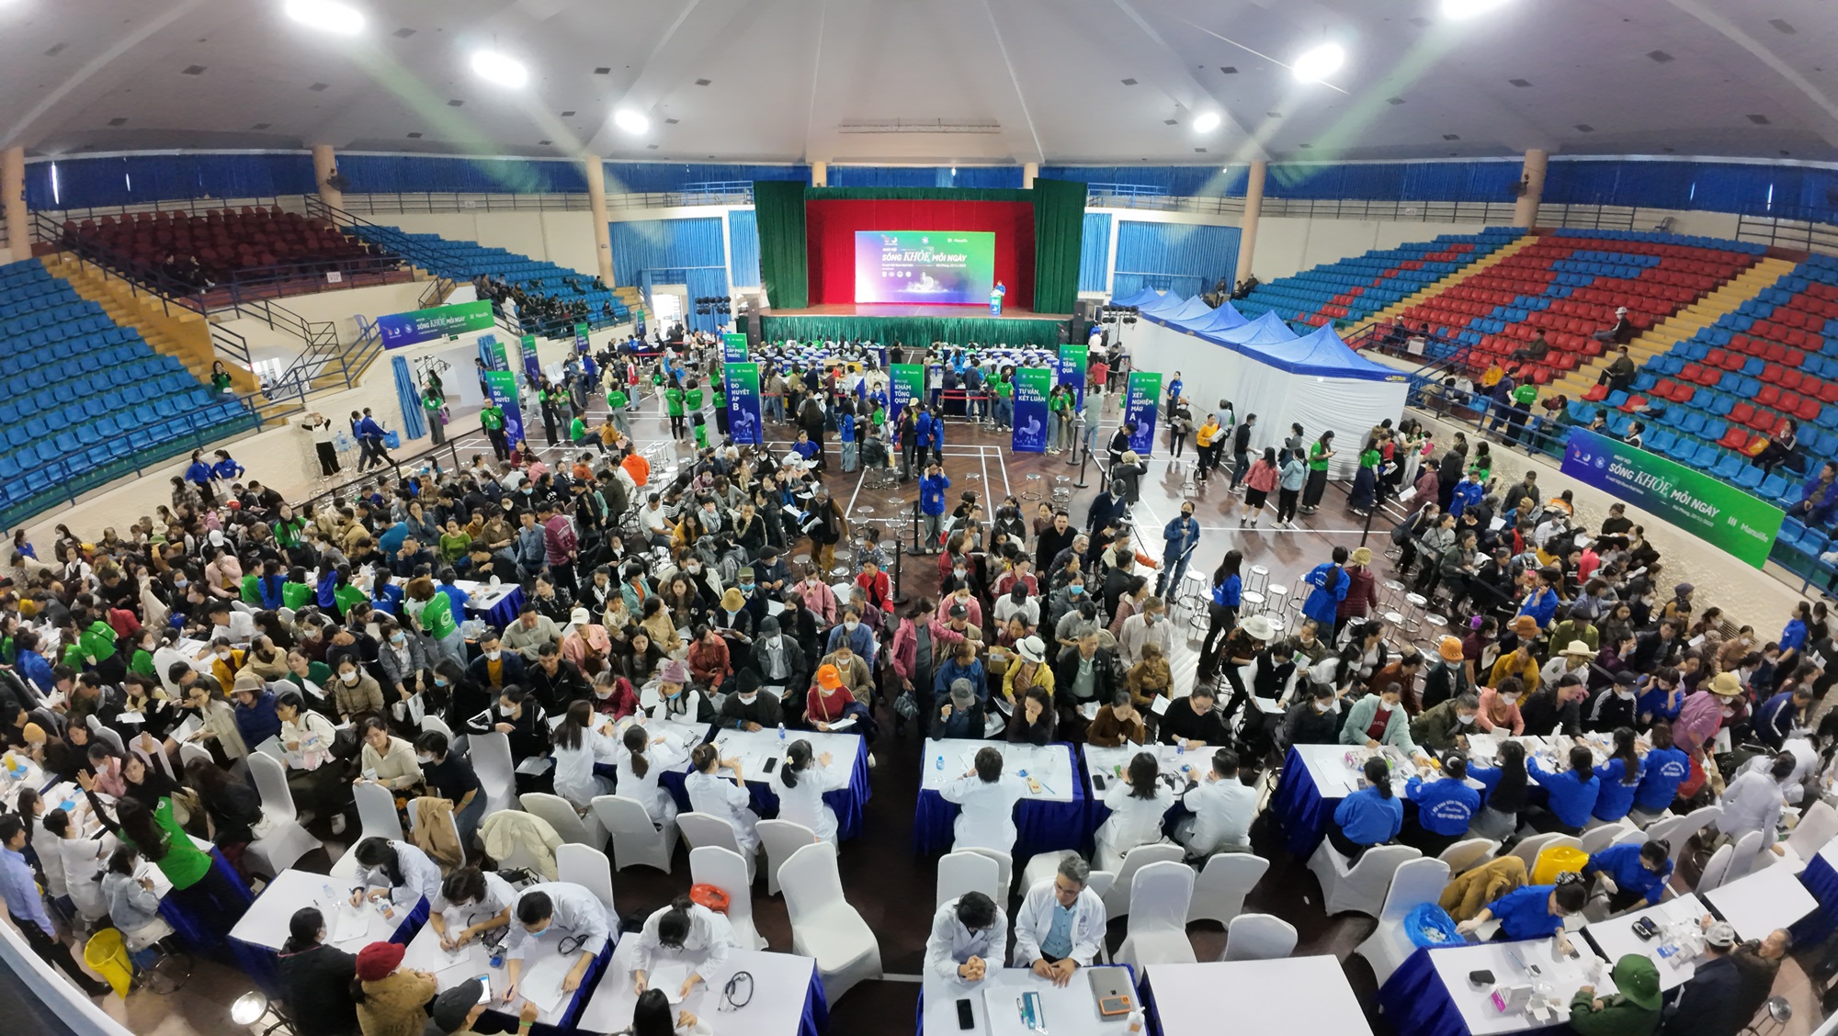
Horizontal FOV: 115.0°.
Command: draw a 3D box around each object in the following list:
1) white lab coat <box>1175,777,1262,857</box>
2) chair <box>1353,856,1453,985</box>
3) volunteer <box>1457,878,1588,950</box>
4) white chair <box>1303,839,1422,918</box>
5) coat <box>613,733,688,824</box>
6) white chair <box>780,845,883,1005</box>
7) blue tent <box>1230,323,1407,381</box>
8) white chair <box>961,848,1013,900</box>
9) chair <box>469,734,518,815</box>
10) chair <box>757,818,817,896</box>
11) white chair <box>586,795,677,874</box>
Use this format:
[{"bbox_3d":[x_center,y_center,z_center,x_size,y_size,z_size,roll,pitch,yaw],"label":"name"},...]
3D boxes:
[{"bbox_3d":[2.300,2.206,4.588,0.540,0.640,0.420,-2,25,-4],"label":"white lab coat"},{"bbox_3d":[3.355,2.818,3.904,0.430,0.930,0.540,1,22,0],"label":"chair"},{"bbox_3d":[3.870,2.723,3.911,0.720,1.160,0.620,-3,25,-6],"label":"volunteer"},{"bbox_3d":[3.180,2.470,4.286,0.440,0.900,0.500,0,25,0],"label":"white chair"},{"bbox_3d":[-2.132,2.043,4.729,0.480,0.700,0.550,6,23,11],"label":"coat"},{"bbox_3d":[-0.583,2.733,3.918,0.430,0.930,0.540,-12,26,-30],"label":"white chair"},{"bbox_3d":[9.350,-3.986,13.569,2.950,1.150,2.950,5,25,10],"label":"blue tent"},{"bbox_3d":[0.456,2.583,4.336,0.430,0.930,0.540,4,22,6],"label":"white chair"},{"bbox_3d":[-3.470,2.246,4.766,0.440,0.900,0.500,1,25,3],"label":"chair"},{"bbox_3d":[-0.900,2.572,4.668,0.450,0.930,0.550,4,25,8],"label":"chair"},{"bbox_3d":[-2.250,2.430,4.855,0.460,0.950,0.560,2,25,4],"label":"white chair"}]

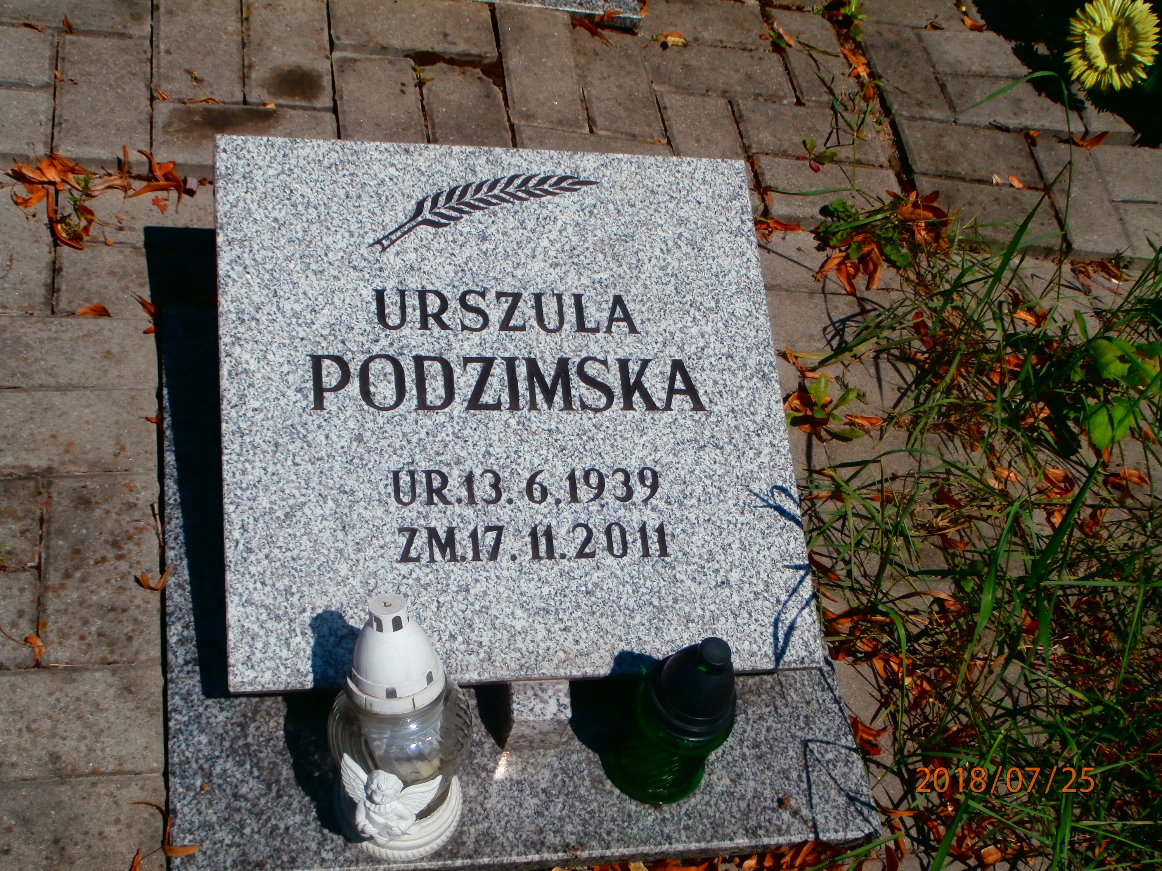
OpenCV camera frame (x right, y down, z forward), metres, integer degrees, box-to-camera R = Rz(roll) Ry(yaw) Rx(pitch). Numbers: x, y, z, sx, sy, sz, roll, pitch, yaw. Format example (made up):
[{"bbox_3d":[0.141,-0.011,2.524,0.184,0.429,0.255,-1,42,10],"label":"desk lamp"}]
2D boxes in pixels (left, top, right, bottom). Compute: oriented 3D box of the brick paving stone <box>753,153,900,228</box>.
[{"bbox_3d":[0.309,-0.290,2.010,0.200,0.060,0.100,2,54,-19],"label":"brick paving stone"}]

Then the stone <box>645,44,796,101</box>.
[{"bbox_3d":[0.172,-0.459,2.085,0.200,0.060,0.100,1,55,-20],"label":"stone"}]

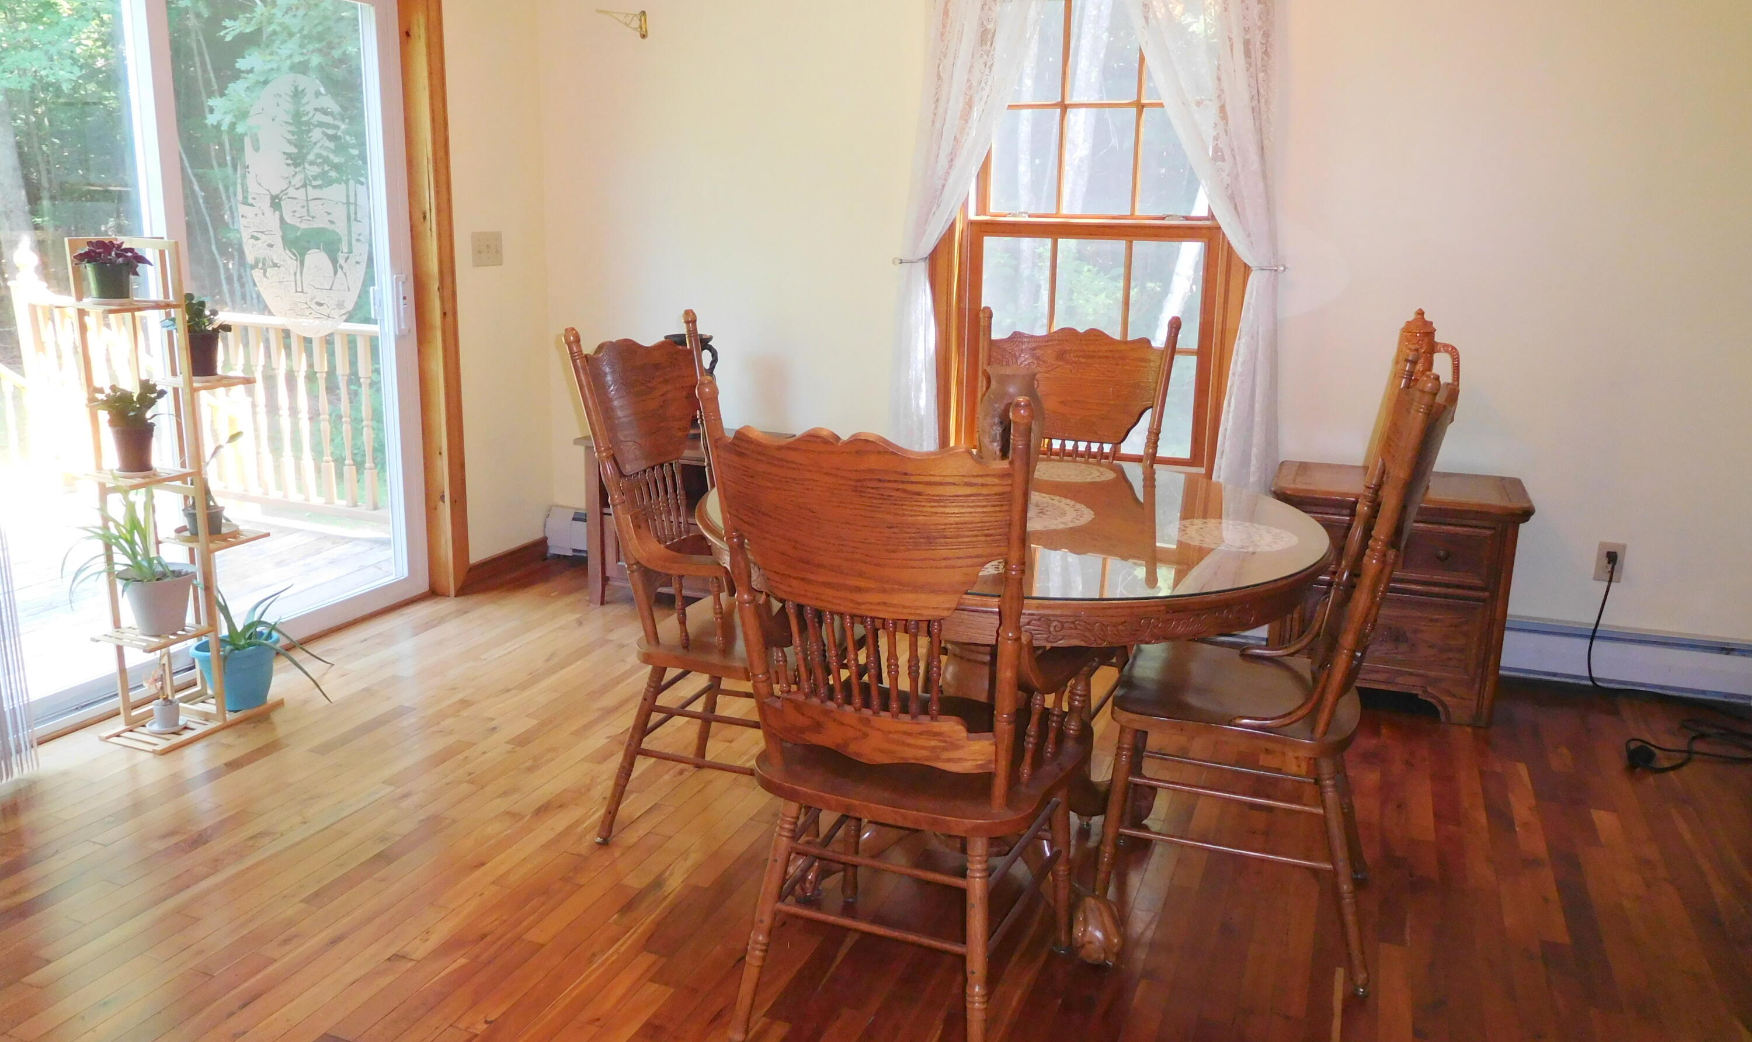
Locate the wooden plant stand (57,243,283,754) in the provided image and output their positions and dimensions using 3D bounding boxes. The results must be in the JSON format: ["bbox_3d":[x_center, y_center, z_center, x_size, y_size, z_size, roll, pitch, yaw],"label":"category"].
[{"bbox_3d":[-1.783,-0.077,3.181,0.240,1.225,0.400,6,14,21],"label":"wooden plant stand"}]

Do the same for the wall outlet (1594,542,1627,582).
[{"bbox_3d":[2.118,0.122,3.647,0.070,0.114,0.012,6,14,20],"label":"wall outlet"}]

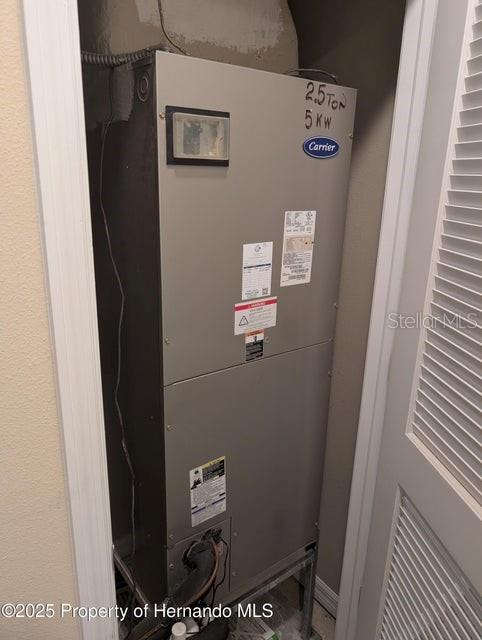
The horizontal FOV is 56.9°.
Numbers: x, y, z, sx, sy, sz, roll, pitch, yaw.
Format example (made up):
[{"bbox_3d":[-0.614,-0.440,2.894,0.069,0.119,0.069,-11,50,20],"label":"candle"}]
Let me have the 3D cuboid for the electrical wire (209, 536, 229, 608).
[{"bbox_3d":[-0.055,0.661,1.173,0.048,0.226,0.030,-11,21,-35],"label":"electrical wire"}]

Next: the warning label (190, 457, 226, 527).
[{"bbox_3d":[-0.080,0.433,1.117,0.103,0.167,0.003,-11,21,-35],"label":"warning label"}]

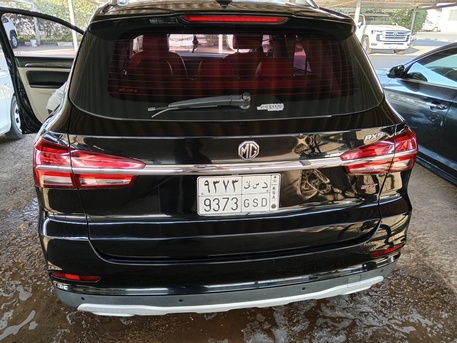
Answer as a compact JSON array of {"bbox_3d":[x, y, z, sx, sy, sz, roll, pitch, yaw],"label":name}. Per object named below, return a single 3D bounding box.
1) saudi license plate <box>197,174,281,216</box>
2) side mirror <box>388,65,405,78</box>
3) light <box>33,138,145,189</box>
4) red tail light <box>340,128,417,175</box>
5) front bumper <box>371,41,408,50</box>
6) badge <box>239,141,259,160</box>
[{"bbox_3d":[0.041,0.087,1.351,0.315,0.157,0.020,-3,23,-7],"label":"saudi license plate"},{"bbox_3d":[1.942,-1.149,4.120,0.185,0.145,0.115,-2,23,-4],"label":"side mirror"},{"bbox_3d":[-0.570,-0.022,1.401,0.549,0.205,0.174,2,23,4],"label":"light"},{"bbox_3d":[0.674,-0.085,1.554,0.549,0.205,0.174,-8,24,-18],"label":"red tail light"},{"bbox_3d":[7.842,-6.114,17.300,1.870,0.450,0.450,-2,23,-4],"label":"front bumper"},{"bbox_3d":[0.074,-0.074,1.289,0.079,0.077,0.015,-3,23,-7],"label":"badge"}]

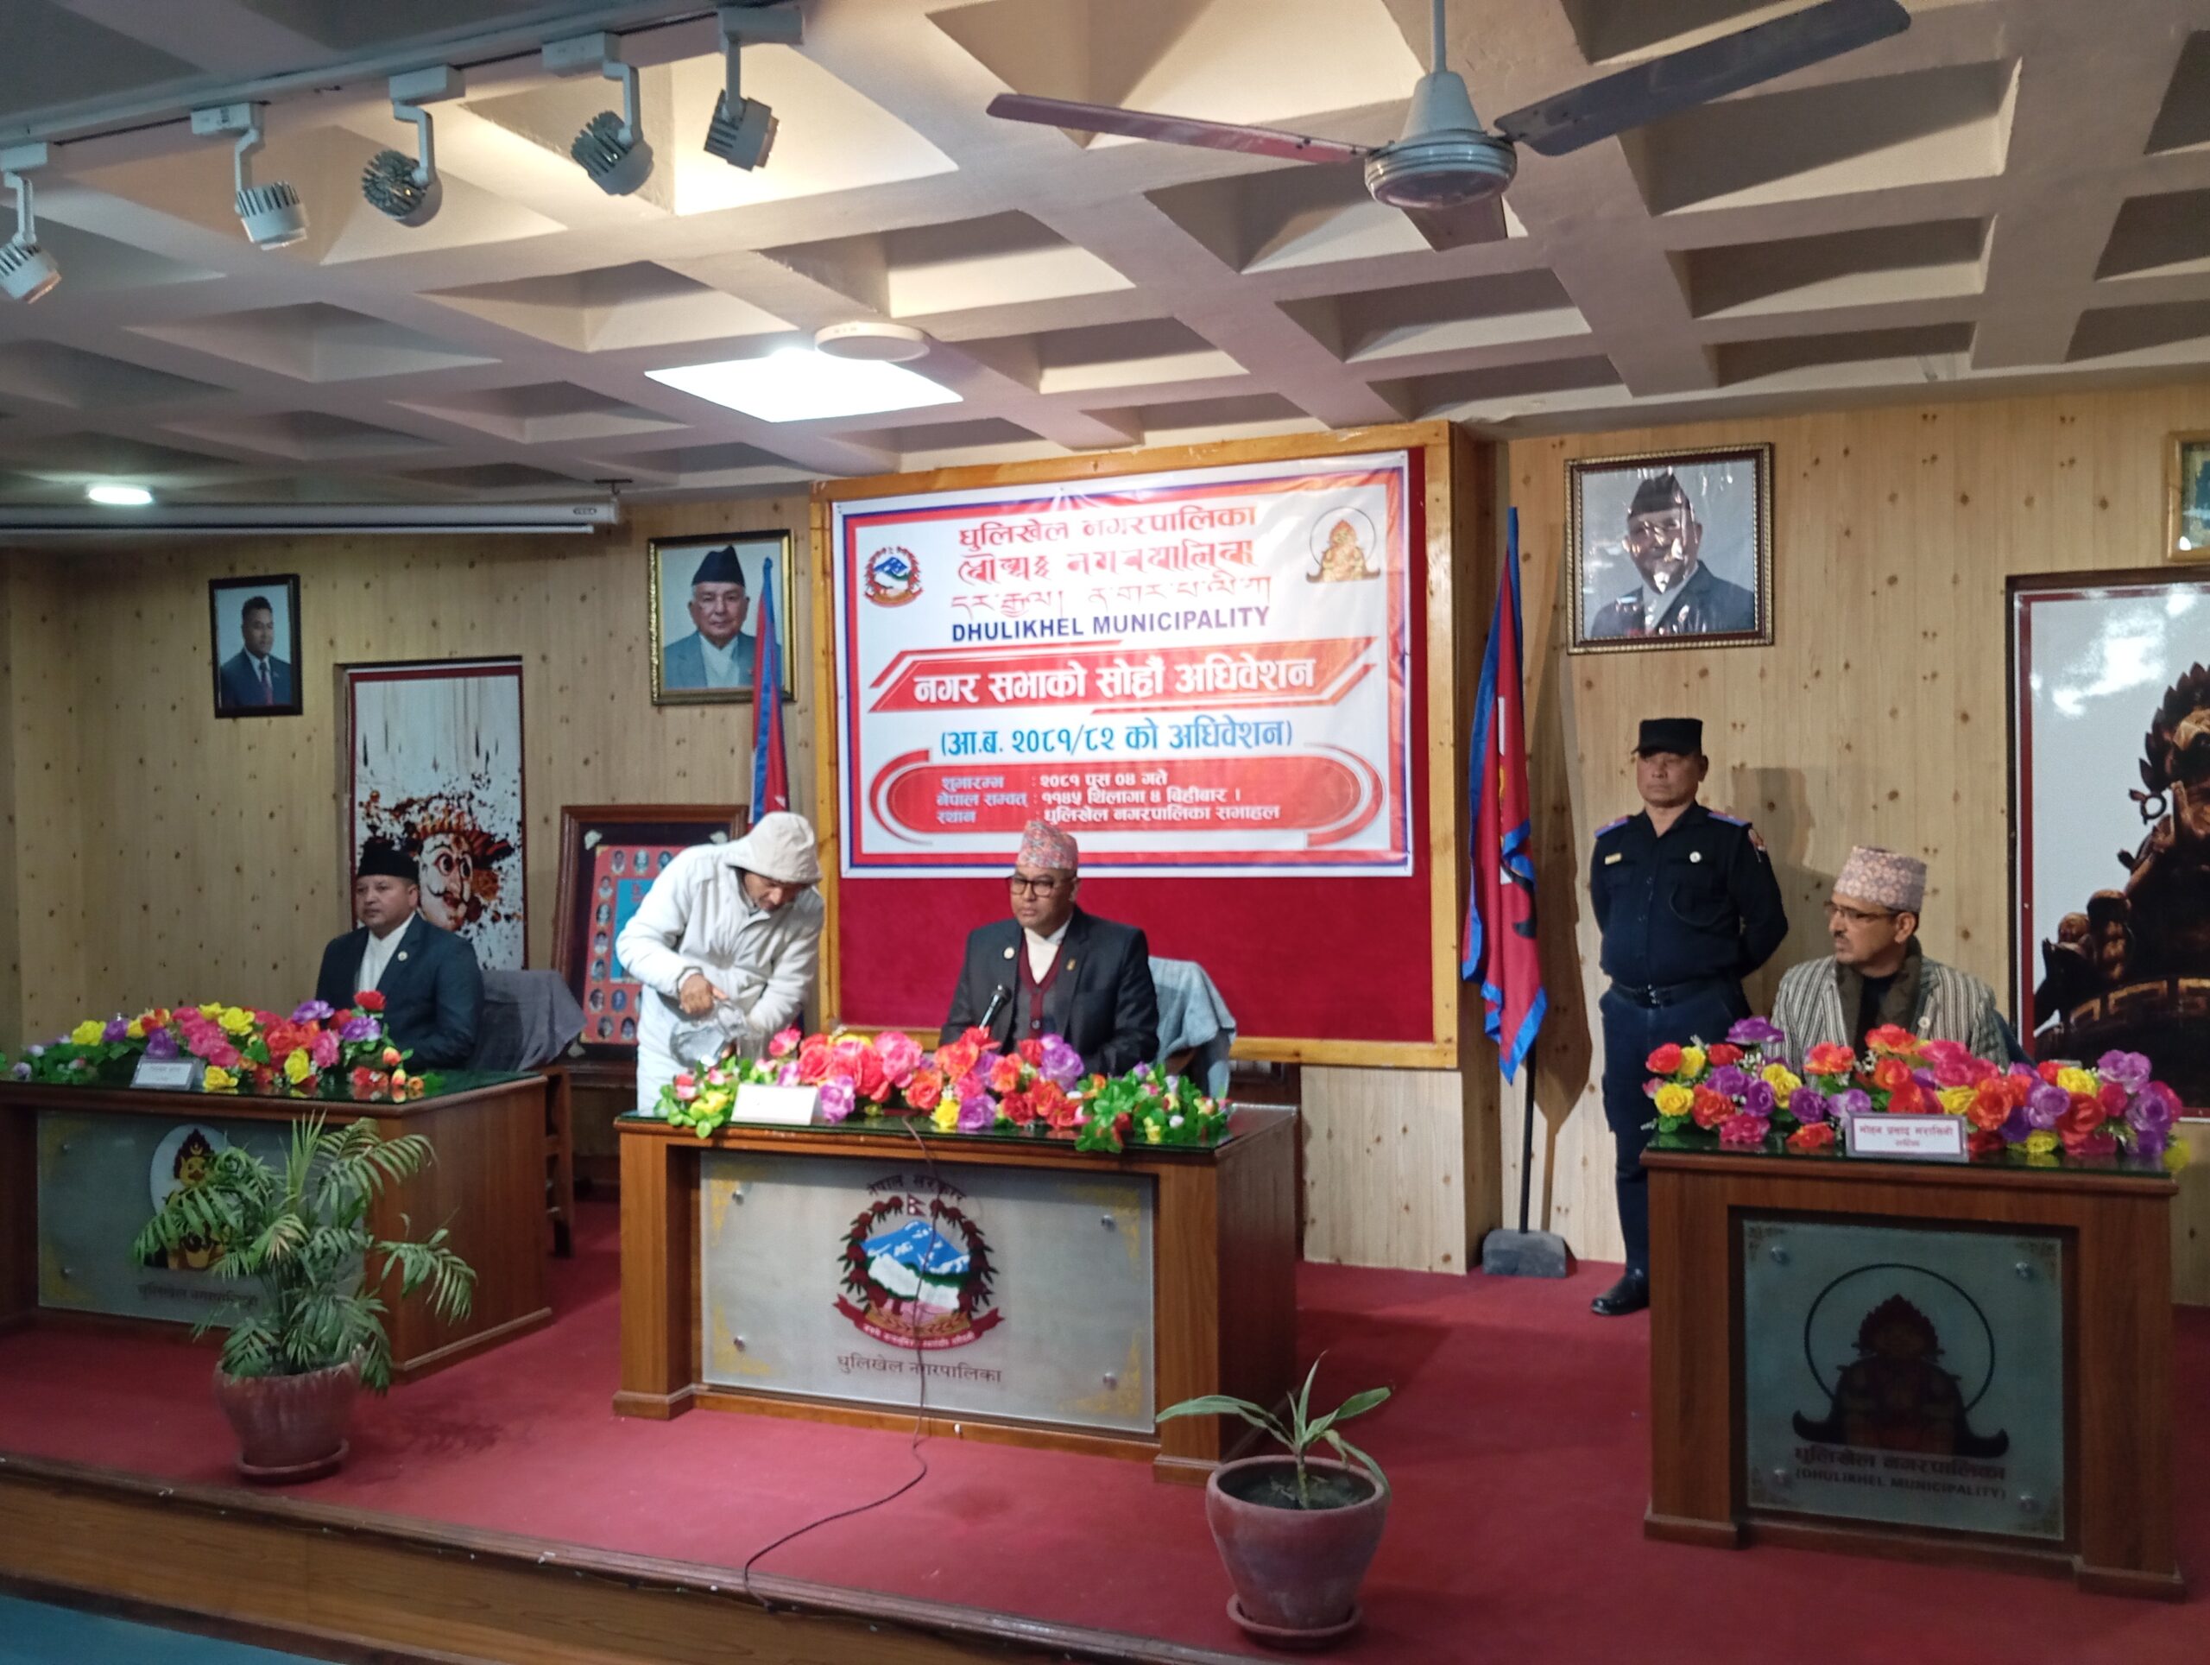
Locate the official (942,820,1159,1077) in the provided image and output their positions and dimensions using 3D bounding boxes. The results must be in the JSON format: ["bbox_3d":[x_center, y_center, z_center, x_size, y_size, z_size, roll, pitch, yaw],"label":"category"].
[{"bbox_3d":[-0.174,0.692,4.739,0.600,1.450,0.720,-1,0,20],"label":"official"}]

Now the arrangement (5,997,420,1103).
[{"bbox_3d":[-2.612,0.614,5.233,1.421,0.245,0.284,-1,0,22],"label":"arrangement"}]

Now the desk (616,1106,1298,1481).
[{"bbox_3d":[-0.369,1.062,4.411,1.568,0.735,0.617,-1,0,22],"label":"desk"}]

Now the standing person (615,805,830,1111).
[{"bbox_3d":[-1.164,0.692,5.234,0.580,1.480,0.580,-1,0,-35],"label":"standing person"}]

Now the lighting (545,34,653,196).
[{"bbox_3d":[-0.766,-1.075,2.705,0.140,0.230,0.140,-1,0,37],"label":"lighting"}]

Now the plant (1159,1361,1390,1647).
[{"bbox_3d":[0.297,1.177,3.195,0.412,0.480,0.363,-1,0,6],"label":"plant"}]

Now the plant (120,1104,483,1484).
[{"bbox_3d":[-1.830,1.051,4.087,0.764,0.794,0.666,-1,0,-24],"label":"plant"}]

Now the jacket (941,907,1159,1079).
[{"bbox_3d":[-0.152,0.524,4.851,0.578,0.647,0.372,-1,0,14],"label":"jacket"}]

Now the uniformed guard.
[{"bbox_3d":[1.722,0.528,5.321,0.549,1.735,0.372,-1,0,30],"label":"uniformed guard"}]

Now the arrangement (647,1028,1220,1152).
[{"bbox_3d":[-0.414,0.590,4.241,1.460,0.210,0.260,-1,0,20],"label":"arrangement"}]

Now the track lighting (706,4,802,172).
[{"bbox_3d":[-0.546,-1.130,2.714,0.140,0.230,0.120,-1,0,-19],"label":"track lighting"}]

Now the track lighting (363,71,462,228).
[{"bbox_3d":[-1.146,-1.121,2.937,0.135,0.235,0.135,-1,0,9],"label":"track lighting"}]

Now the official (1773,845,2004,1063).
[{"bbox_3d":[1.771,0.708,4.029,0.560,1.360,0.720,-1,0,27],"label":"official"}]

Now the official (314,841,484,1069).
[{"bbox_3d":[-2.252,0.738,5.520,0.570,1.420,0.720,-1,0,20],"label":"official"}]

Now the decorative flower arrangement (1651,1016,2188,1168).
[{"bbox_3d":[1.563,0.521,3.518,0.950,0.230,0.270,-1,0,20],"label":"decorative flower arrangement"}]

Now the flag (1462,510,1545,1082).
[{"bbox_3d":[1.271,-0.133,5.650,0.250,1.780,0.200,-1,0,20],"label":"flag"}]

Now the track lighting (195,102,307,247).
[{"bbox_3d":[-1.402,-1.065,2.940,0.140,0.220,0.140,-1,0,37],"label":"track lighting"}]

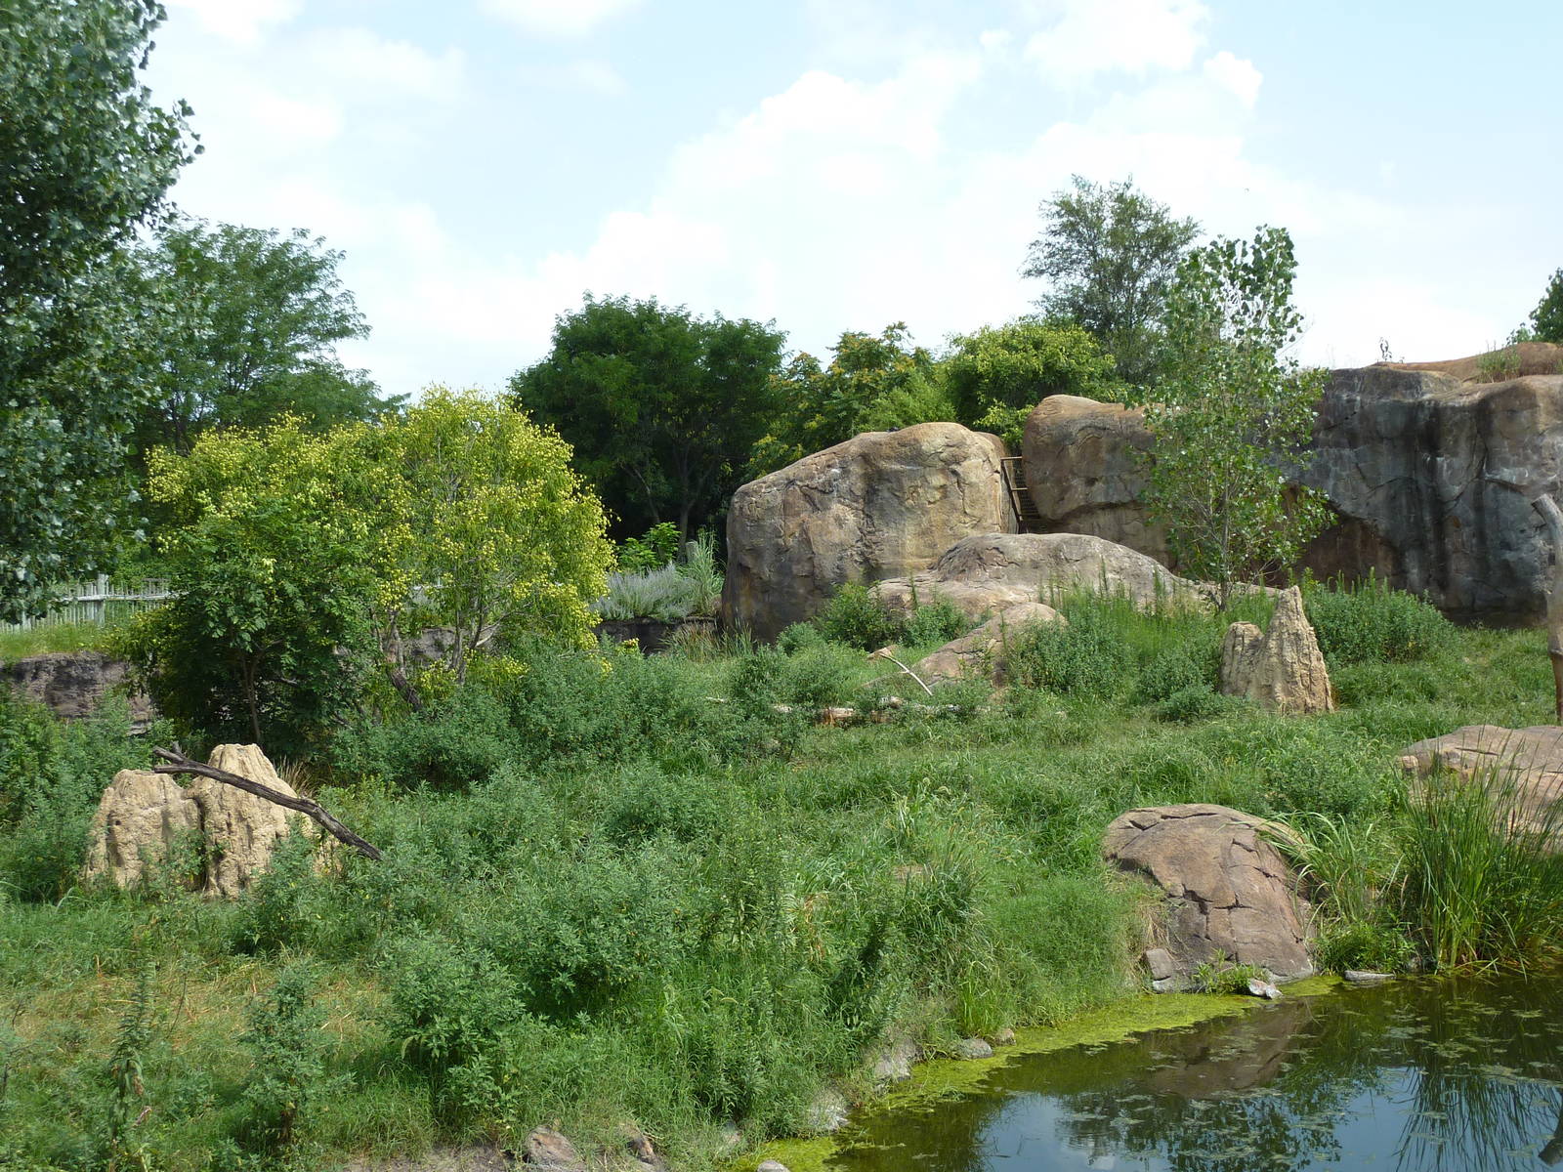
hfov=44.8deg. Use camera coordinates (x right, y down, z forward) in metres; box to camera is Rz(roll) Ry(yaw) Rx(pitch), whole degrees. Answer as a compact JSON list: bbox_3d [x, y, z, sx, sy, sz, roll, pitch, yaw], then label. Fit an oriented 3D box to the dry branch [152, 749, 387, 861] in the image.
[{"bbox_3d":[-4.695,1.983,17.300,2.100,1.000,0.600,0,1,0],"label":"dry branch"}]

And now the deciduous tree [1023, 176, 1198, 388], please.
[{"bbox_3d":[9.527,-6.817,55.000,4.960,9.930,5.000,0,1,0],"label":"deciduous tree"}]

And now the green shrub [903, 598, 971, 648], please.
[{"bbox_3d":[2.463,0.589,30.000,1.100,0.800,1.000,-1,1,0],"label":"green shrub"}]

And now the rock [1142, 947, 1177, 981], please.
[{"bbox_3d":[2.994,2.999,15.000,0.280,0.250,0.250,-1,1,0],"label":"rock"}]

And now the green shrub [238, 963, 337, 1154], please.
[{"bbox_3d":[-2.810,2.691,10.800,0.550,1.070,0.570,0,1,0],"label":"green shrub"}]

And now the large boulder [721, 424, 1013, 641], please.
[{"bbox_3d":[1.668,-0.977,37.000,5.580,4.270,4.600,0,1,0],"label":"large boulder"}]

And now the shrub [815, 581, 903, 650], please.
[{"bbox_3d":[1.329,0.534,32.500,1.480,1.190,1.400,0,1,0],"label":"shrub"}]

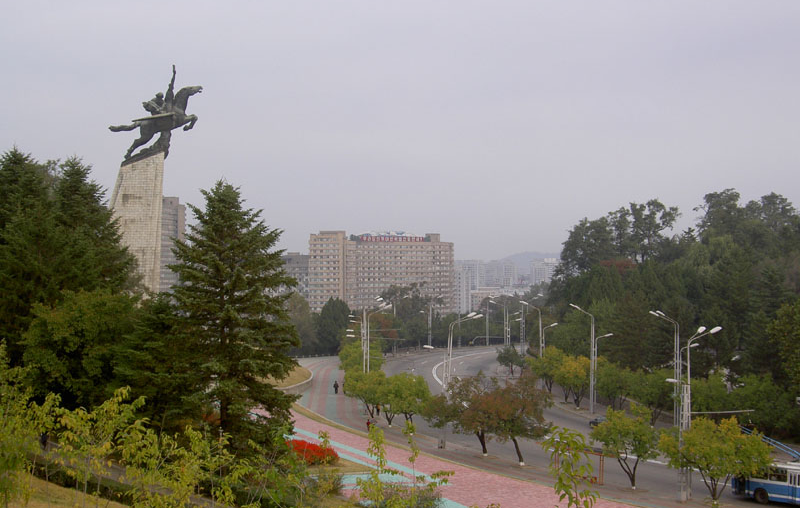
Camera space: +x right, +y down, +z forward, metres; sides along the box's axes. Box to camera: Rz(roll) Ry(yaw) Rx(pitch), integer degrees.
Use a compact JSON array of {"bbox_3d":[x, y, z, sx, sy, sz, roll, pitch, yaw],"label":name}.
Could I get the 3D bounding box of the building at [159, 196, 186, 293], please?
[{"bbox_3d":[-123.845,1.337,680.000,22.000,63.000,22.000,0,-1,-3],"label":"building"}]

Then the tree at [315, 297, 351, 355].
[{"bbox_3d":[-13.072,14.243,248.000,7.300,11.900,7.200,0,-1,0],"label":"tree"}]

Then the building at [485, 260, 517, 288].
[{"bbox_3d":[122.551,25.608,1550.000,39.000,37.000,22.000,0,0,0],"label":"building"}]

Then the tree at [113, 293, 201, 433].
[{"bbox_3d":[-23.275,10.702,122.000,8.800,14.000,8.400,0,-1,0],"label":"tree"}]

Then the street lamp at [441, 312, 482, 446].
[{"bbox_3d":[5.806,11.848,120.000,3.700,13.000,1.000,0,-1,-22],"label":"street lamp"}]

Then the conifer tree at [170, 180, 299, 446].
[{"bbox_3d":[-12.145,4.426,93.000,9.400,19.700,9.400,0,0,-11],"label":"conifer tree"}]

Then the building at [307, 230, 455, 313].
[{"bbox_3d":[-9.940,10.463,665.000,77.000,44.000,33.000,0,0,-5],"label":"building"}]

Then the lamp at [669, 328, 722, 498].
[{"bbox_3d":[21.171,11.581,92.000,4.000,12.700,1.200,0,-1,-35],"label":"lamp"}]

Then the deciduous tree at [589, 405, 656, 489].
[{"bbox_3d":[17.220,14.766,97.500,5.300,6.500,5.200,0,0,0],"label":"deciduous tree"}]

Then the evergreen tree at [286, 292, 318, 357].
[{"bbox_3d":[-19.023,13.853,248.000,6.300,12.800,6.300,0,0,0],"label":"evergreen tree"}]

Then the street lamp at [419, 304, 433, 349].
[{"bbox_3d":[5.785,16.031,285.000,3.200,11.200,0.800,0,0,14],"label":"street lamp"}]

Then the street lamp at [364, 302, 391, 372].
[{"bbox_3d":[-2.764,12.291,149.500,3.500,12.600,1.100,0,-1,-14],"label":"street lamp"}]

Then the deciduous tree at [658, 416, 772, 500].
[{"bbox_3d":[22.736,14.809,91.600,8.100,6.200,7.600,0,-1,0],"label":"deciduous tree"}]

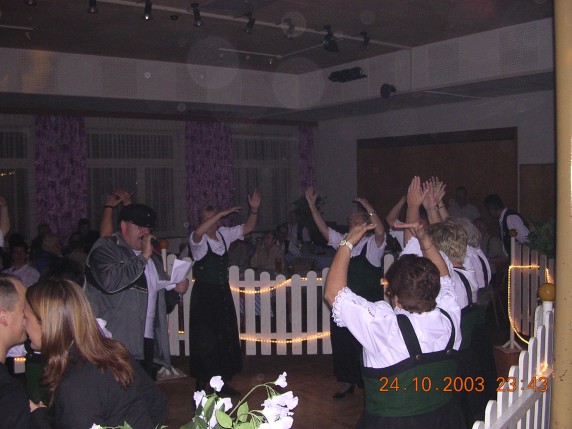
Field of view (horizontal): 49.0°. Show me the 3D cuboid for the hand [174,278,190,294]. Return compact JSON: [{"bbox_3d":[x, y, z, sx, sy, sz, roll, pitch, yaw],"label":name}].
[{"bbox_3d":[-0.626,0.436,3.800,0.090,0.100,0.100,-4,5,-37],"label":"hand"}]

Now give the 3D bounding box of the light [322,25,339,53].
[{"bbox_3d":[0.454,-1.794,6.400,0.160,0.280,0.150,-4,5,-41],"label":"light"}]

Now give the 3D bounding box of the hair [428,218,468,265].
[{"bbox_3d":[0.906,0.151,3.500,0.200,0.250,0.220,-3,4,-34],"label":"hair"}]

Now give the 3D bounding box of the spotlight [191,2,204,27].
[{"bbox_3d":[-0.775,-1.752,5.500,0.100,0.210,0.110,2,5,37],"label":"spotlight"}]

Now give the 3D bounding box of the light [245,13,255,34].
[{"bbox_3d":[-0.401,-2.099,6.900,0.110,0.230,0.140,0,3,18],"label":"light"}]

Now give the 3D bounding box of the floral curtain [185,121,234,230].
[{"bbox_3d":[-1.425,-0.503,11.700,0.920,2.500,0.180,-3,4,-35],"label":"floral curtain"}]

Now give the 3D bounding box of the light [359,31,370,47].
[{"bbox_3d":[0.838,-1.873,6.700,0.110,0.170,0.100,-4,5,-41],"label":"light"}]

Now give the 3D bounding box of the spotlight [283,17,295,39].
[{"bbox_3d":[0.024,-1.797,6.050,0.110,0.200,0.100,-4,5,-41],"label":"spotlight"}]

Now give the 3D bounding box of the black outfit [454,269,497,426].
[{"bbox_3d":[1.000,0.920,3.740,0.500,1.220,0.420,-3,4,-30],"label":"black outfit"}]

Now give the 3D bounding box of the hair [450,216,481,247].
[{"bbox_3d":[1.251,0.126,4.400,0.200,0.230,0.220,-3,4,-37],"label":"hair"}]

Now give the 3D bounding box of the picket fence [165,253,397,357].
[{"bbox_3d":[0.005,0.882,6.120,2.400,1.000,0.080,-1,3,0],"label":"picket fence"}]

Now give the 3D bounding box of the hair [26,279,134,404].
[{"bbox_3d":[-0.687,0.425,2.100,0.280,0.400,0.250,1,4,35],"label":"hair"}]

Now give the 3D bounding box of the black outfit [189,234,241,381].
[{"bbox_3d":[-0.629,0.856,5.600,0.480,1.280,0.400,-3,4,-37],"label":"black outfit"}]

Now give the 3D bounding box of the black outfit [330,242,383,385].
[{"bbox_3d":[0.638,0.883,5.600,0.480,1.270,0.400,2,4,43],"label":"black outfit"}]

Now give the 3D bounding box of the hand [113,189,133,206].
[{"bbox_3d":[-1.224,-0.127,4.700,0.120,0.150,0.090,-4,5,-37],"label":"hand"}]

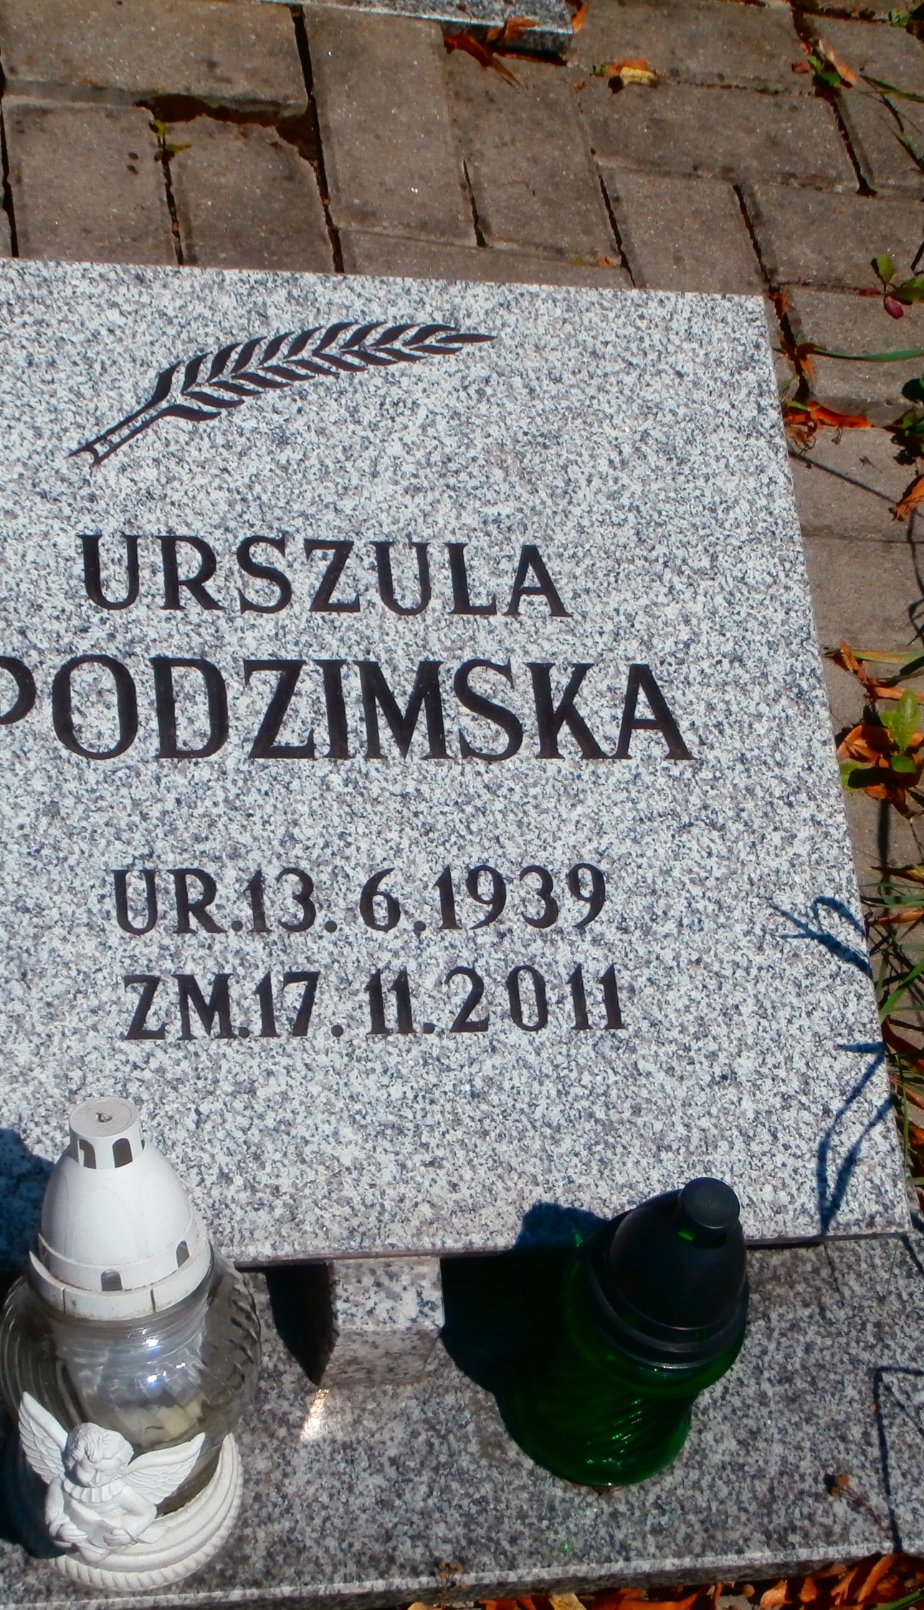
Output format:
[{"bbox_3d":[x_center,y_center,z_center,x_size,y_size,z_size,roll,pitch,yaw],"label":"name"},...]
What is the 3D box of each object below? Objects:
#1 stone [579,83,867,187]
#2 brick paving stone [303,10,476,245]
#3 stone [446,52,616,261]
[{"bbox_3d":[0.172,-0.459,2.085,0.200,0.060,0.100,1,55,-20],"label":"stone"},{"bbox_3d":[-0.058,-0.439,1.984,0.100,0.060,0.200,3,54,-18],"label":"brick paving stone"},{"bbox_3d":[0.034,-0.428,2.011,0.100,0.060,0.200,1,55,-19],"label":"stone"}]

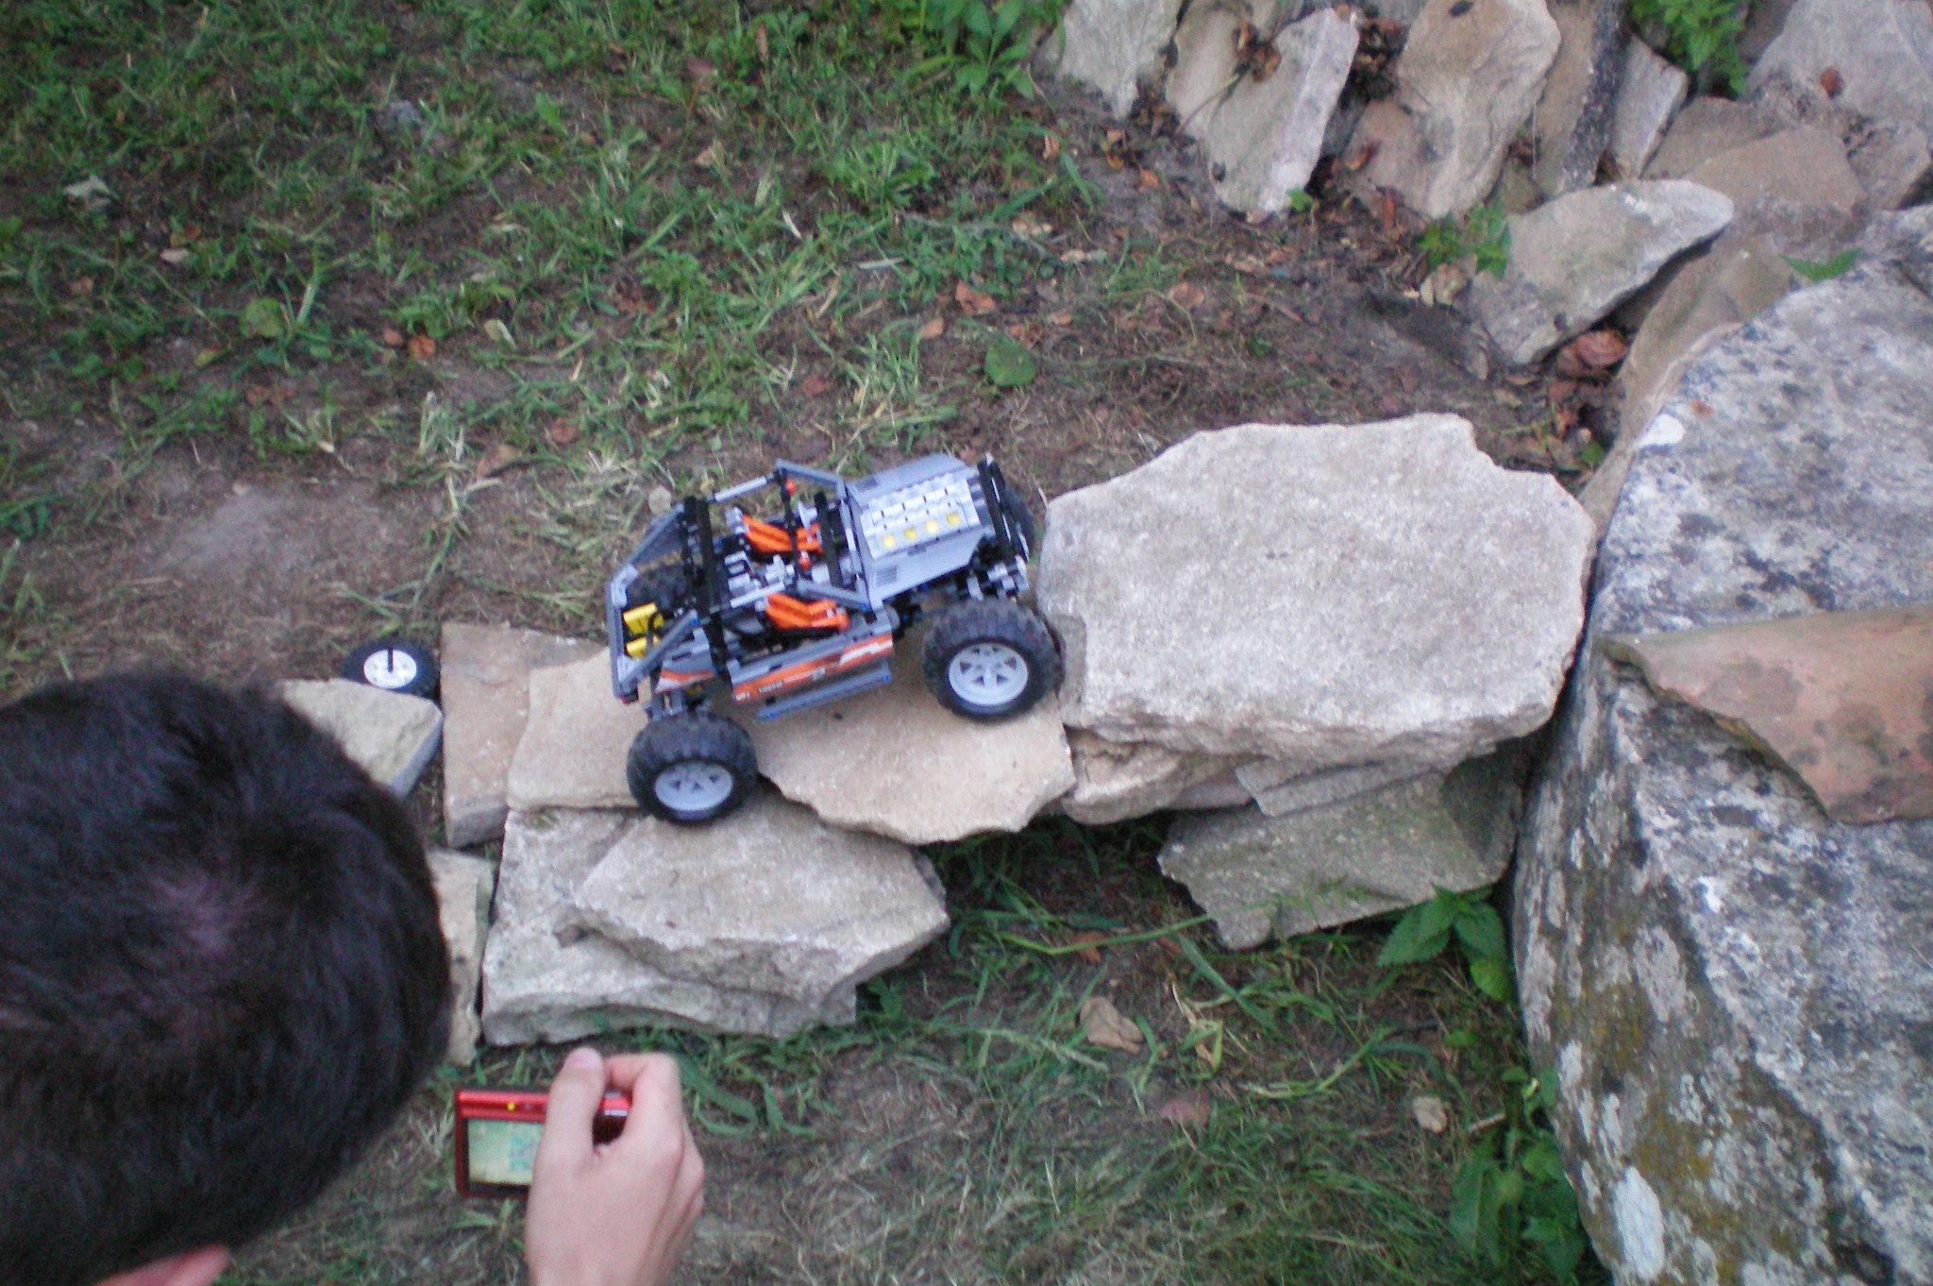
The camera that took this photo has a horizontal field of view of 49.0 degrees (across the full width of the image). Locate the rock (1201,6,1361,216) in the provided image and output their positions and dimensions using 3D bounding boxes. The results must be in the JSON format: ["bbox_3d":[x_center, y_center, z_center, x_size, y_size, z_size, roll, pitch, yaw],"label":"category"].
[{"bbox_3d":[0.334,-0.566,2.274,0.088,0.235,0.080,3,29,-33],"label":"rock"}]

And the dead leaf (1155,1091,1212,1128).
[{"bbox_3d":[0.157,0.338,1.541,0.042,0.015,0.033,7,47,0],"label":"dead leaf"}]

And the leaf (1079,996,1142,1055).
[{"bbox_3d":[0.108,0.284,1.583,0.031,0.018,0.050,-33,58,-31],"label":"leaf"}]

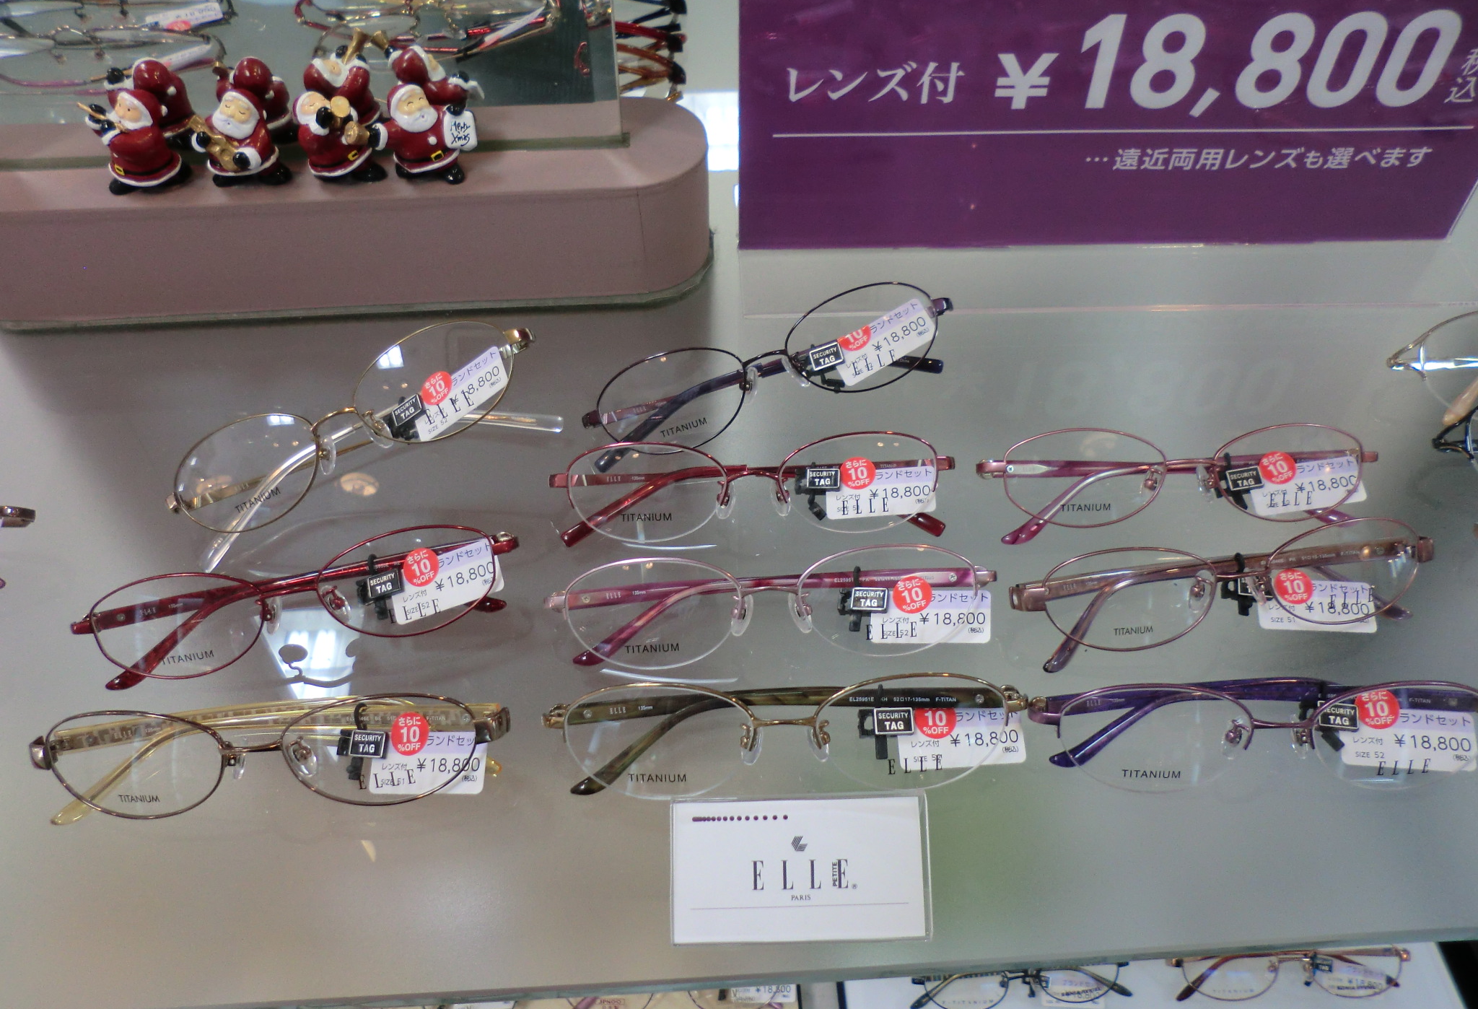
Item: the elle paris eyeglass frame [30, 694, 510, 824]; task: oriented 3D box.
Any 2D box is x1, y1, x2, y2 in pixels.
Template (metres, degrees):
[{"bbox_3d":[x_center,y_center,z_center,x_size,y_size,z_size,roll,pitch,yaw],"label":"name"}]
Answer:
[{"bbox_3d":[-0.134,0.068,0.333,0.137,0.039,0.033,-2,16,-1],"label":"elle paris eyeglass frame"}]

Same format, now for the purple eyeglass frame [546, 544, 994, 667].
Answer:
[{"bbox_3d":[0.009,0.028,0.347,0.133,0.036,0.027,-3,16,-2],"label":"purple eyeglass frame"}]

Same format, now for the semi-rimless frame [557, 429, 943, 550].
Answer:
[{"bbox_3d":[0.005,-0.009,0.393,0.137,0.039,0.033,-1,16,-2],"label":"semi-rimless frame"}]

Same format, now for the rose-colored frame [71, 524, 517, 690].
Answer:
[{"bbox_3d":[-0.137,0.027,0.361,0.137,0.039,0.033,-11,19,-4],"label":"rose-colored frame"}]

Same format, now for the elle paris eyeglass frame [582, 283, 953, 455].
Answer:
[{"bbox_3d":[0.010,-0.050,0.413,0.137,0.039,0.033,-18,11,-1],"label":"elle paris eyeglass frame"}]

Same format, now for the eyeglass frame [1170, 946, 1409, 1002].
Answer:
[{"bbox_3d":[0.297,0.249,0.627,0.133,0.036,0.028,-2,16,-1],"label":"eyeglass frame"}]

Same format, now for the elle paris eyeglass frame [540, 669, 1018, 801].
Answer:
[{"bbox_3d":[0.014,0.062,0.332,0.137,0.039,0.033,-1,16,-1],"label":"elle paris eyeglass frame"}]

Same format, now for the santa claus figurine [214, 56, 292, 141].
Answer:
[{"bbox_3d":[-0.175,-0.145,0.413,0.033,0.036,0.024,-7,50,-6],"label":"santa claus figurine"}]

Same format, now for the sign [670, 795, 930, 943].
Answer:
[{"bbox_3d":[0.015,0.091,0.295,0.066,0.006,0.038,-1,82,0],"label":"sign"}]

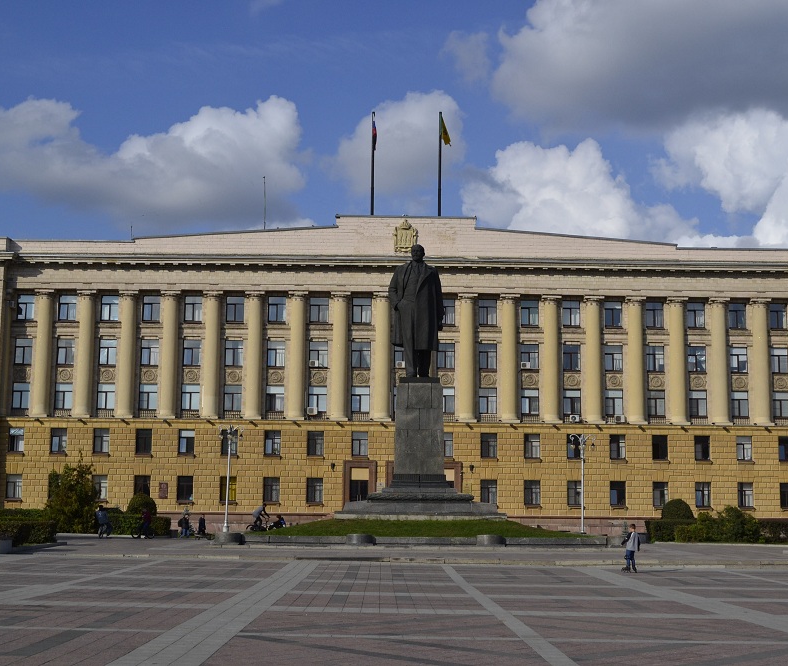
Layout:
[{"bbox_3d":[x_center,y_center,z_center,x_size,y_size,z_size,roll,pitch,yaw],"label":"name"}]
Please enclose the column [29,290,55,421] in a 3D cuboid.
[{"bbox_3d":[-29.479,1.697,97.866,1.570,10.748,1.550,0,-8,0],"label":"column"}]

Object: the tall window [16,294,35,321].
[{"bbox_3d":[-32.222,-2.234,102.183,1.474,2.311,0.250,1,-8,-1],"label":"tall window"}]

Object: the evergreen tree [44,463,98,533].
[{"bbox_3d":[-22.123,11.284,80.000,3.600,4.870,3.400,1,-8,-1],"label":"evergreen tree"}]

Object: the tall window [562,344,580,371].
[{"bbox_3d":[15.625,2.194,102.344,1.510,2.260,0.250,1,-8,-1],"label":"tall window"}]

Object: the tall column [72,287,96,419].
[{"bbox_3d":[-26.093,1.730,97.883,1.570,10.749,1.550,0,-8,0],"label":"tall column"}]

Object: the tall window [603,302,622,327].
[{"bbox_3d":[18.349,-1.540,97.619,1.470,2.205,0.250,1,-8,-1],"label":"tall window"}]

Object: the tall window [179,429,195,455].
[{"bbox_3d":[-17.754,9.310,100.071,1.352,2.139,0.250,1,-8,-1],"label":"tall window"}]

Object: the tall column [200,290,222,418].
[{"bbox_3d":[-15.020,1.825,95.877,1.600,10.500,1.500,1,-8,-1],"label":"tall column"}]

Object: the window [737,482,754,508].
[{"bbox_3d":[28.658,13.230,94.946,1.420,2.100,0.250,1,-8,-1],"label":"window"}]

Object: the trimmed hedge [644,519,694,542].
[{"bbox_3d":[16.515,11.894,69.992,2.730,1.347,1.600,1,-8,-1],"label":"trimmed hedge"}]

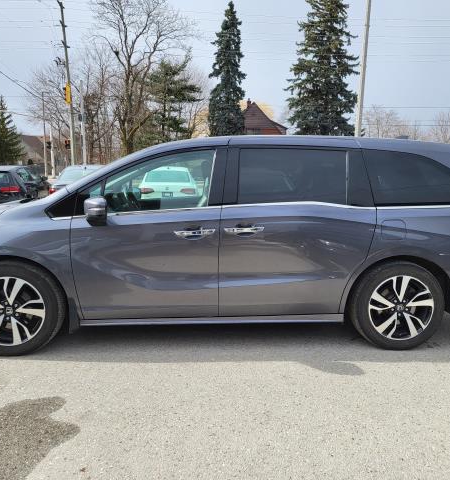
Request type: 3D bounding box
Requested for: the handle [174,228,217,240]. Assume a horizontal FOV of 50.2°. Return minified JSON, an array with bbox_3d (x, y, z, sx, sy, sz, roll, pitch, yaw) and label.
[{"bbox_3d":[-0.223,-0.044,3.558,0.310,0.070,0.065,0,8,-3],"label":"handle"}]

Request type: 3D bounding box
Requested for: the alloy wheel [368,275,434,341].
[{"bbox_3d":[1.384,0.524,3.894,0.520,0.520,0.200,0,9,-5],"label":"alloy wheel"}]

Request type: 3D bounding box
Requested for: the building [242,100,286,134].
[{"bbox_3d":[3.183,-10.523,53.554,8.500,8.900,9.500,0,8,0],"label":"building"}]

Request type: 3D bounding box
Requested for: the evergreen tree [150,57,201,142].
[{"bbox_3d":[-5.602,-13.803,55.018,5.900,13.770,5.900,0,8,0],"label":"evergreen tree"}]

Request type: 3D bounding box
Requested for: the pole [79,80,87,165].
[{"bbox_3d":[-8.630,-6.225,29.430,0.240,6.800,0.240,0,8,0],"label":"pole"}]

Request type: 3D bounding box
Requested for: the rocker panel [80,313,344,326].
[{"bbox_3d":[-0.086,0.612,3.699,2.020,0.075,0.080,0,8,-3],"label":"rocker panel"}]

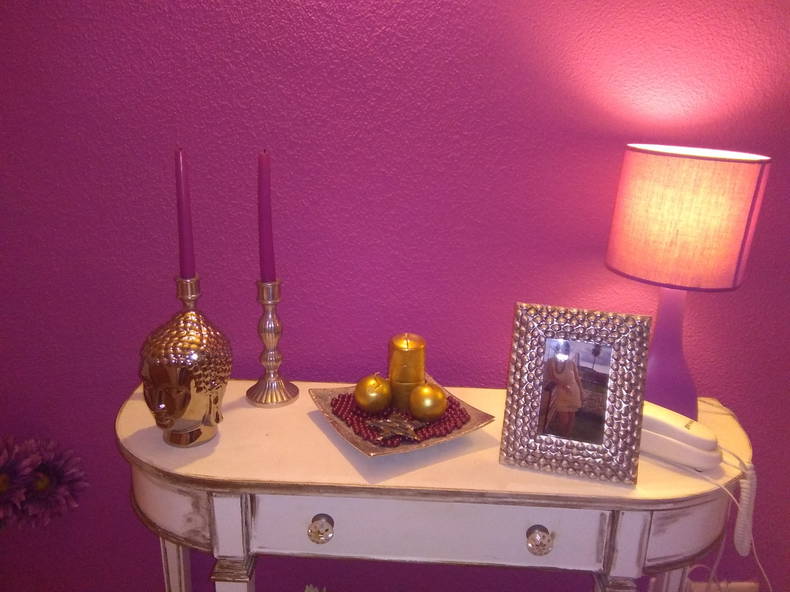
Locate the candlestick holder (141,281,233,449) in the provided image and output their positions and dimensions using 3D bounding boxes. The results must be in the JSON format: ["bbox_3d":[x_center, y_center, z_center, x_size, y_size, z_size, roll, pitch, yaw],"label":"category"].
[{"bbox_3d":[-0.311,0.095,0.952,0.131,0.254,0.137,9,19,22],"label":"candlestick holder"}]

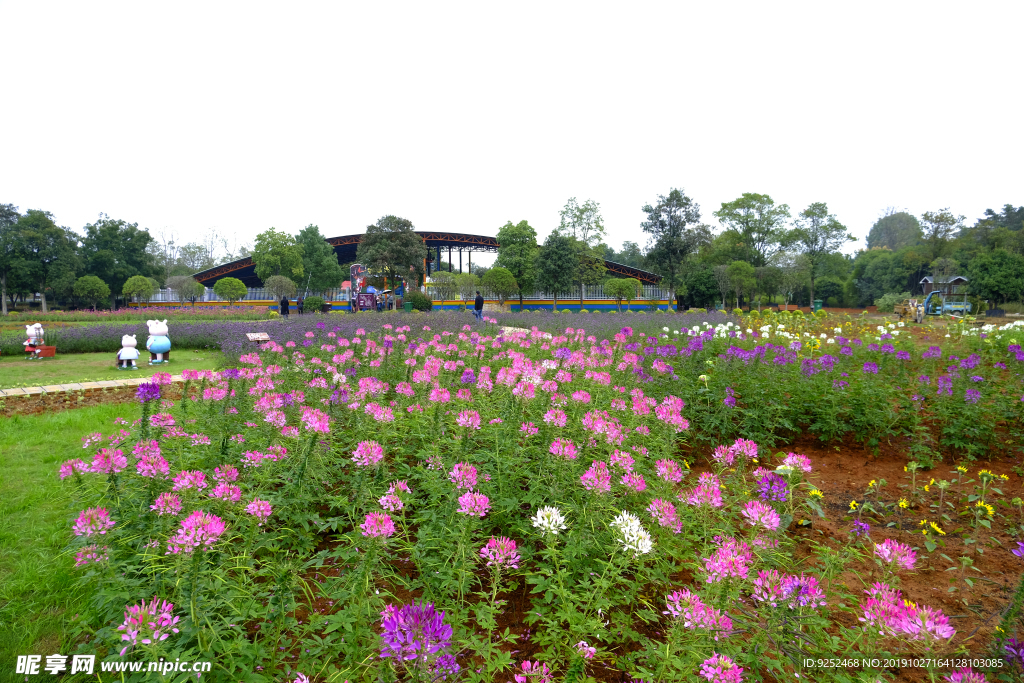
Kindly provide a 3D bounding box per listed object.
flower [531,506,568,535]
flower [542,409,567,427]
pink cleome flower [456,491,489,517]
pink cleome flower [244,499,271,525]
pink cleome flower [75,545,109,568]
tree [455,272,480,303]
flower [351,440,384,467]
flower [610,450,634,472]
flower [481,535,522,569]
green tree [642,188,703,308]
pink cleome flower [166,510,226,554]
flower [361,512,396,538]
[{"bbox_3d":[0.143,0.684,2.500,0.135,0.102,0.135,0,4,0],"label":"flower"},{"bbox_3d":[0.299,0.534,4.600,0.169,0.111,0.169,0,4,0],"label":"flower"},{"bbox_3d":[-0.157,0.669,2.700,0.133,0.102,0.133,0,4,0],"label":"pink cleome flower"},{"bbox_3d":[-1.220,0.818,3.150,0.135,0.110,0.135,0,4,0],"label":"pink cleome flower"},{"bbox_3d":[-1.380,0.707,2.150,0.092,0.072,0.092,0,4,0],"label":"pink cleome flower"},{"bbox_3d":[-3.730,-4.229,54.838,2.186,3.092,2.186,0,4,0],"label":"tree"},{"bbox_3d":[-0.691,0.539,3.150,0.151,0.119,0.151,0,4,0],"label":"flower"},{"bbox_3d":[0.591,0.642,3.500,0.128,0.100,0.122,0,4,0],"label":"flower"},{"bbox_3d":[-0.040,0.726,2.250,0.135,0.103,0.135,0,4,0],"label":"flower"},{"bbox_3d":[13.246,-7.634,54.000,4.952,9.986,4.704,0,4,0],"label":"green tree"},{"bbox_3d":[-1.061,0.642,2.200,0.202,0.125,0.182,0,4,0],"label":"pink cleome flower"},{"bbox_3d":[-0.571,0.787,2.800,0.154,0.102,0.154,0,4,0],"label":"flower"}]

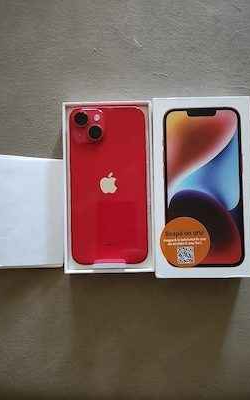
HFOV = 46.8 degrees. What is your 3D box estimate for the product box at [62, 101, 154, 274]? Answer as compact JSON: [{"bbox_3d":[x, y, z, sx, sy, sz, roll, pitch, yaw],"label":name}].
[{"bbox_3d":[-0.015,-0.012,0.279,0.083,0.025,0.157,-1,88,0],"label":"product box"}]

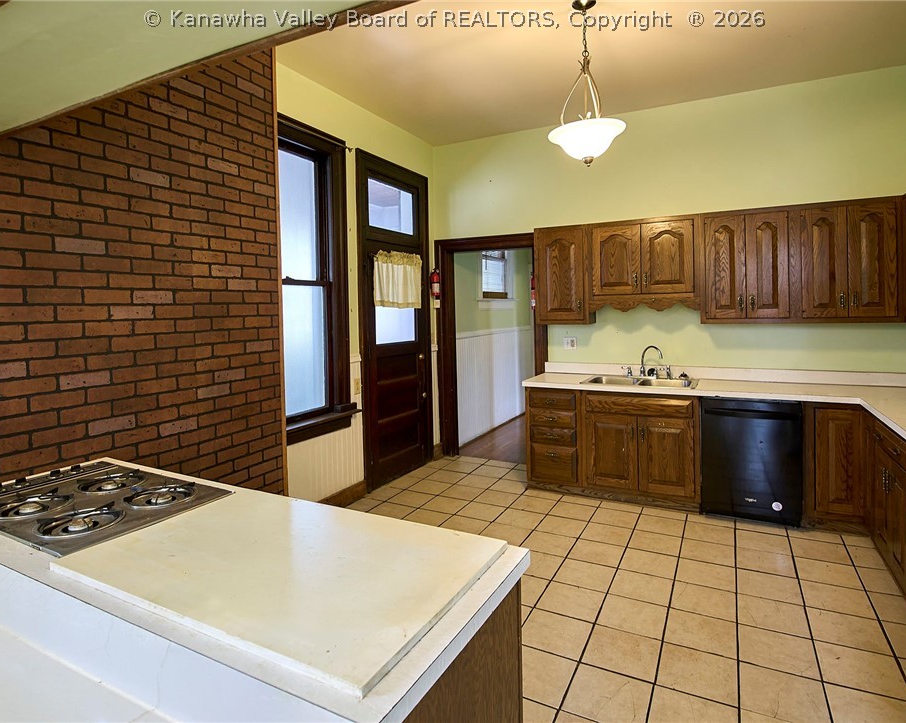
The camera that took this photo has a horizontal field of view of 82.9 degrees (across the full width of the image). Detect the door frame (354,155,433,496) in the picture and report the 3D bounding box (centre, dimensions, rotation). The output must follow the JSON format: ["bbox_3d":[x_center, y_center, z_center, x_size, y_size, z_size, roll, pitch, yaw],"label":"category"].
[{"bbox_3d":[-0.520,-0.348,4.742,0.090,2.840,1.135,2,6,28],"label":"door frame"}]

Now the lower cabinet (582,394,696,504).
[{"bbox_3d":[1.546,0.615,4.198,0.876,0.812,0.616,1,7,28],"label":"lower cabinet"}]

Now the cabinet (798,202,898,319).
[{"bbox_3d":[2.718,-0.676,3.592,0.564,0.776,0.354,1,7,28],"label":"cabinet"}]

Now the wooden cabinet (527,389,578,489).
[{"bbox_3d":[0.967,0.628,4.503,0.445,0.858,0.620,2,6,28],"label":"wooden cabinet"}]

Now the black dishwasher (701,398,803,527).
[{"bbox_3d":[2.207,0.658,3.842,0.602,0.851,0.611,1,7,28],"label":"black dishwasher"}]

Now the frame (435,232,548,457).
[{"bbox_3d":[0.407,-0.104,5.144,1.174,2.232,0.148,1,7,28],"label":"frame"}]

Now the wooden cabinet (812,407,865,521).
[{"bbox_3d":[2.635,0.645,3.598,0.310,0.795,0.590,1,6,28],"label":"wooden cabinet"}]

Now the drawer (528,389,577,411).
[{"bbox_3d":[0.920,0.297,4.402,0.396,0.142,0.465,1,7,28],"label":"drawer"}]

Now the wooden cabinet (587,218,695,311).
[{"bbox_3d":[1.556,-0.772,4.197,0.830,0.715,0.365,2,6,28],"label":"wooden cabinet"}]

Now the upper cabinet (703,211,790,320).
[{"bbox_3d":[2.201,-0.699,3.862,0.587,0.815,0.365,2,6,28],"label":"upper cabinet"}]

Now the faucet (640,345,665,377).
[{"bbox_3d":[1.685,0.007,4.301,0.215,0.275,0.050,4,7,43],"label":"faucet"}]

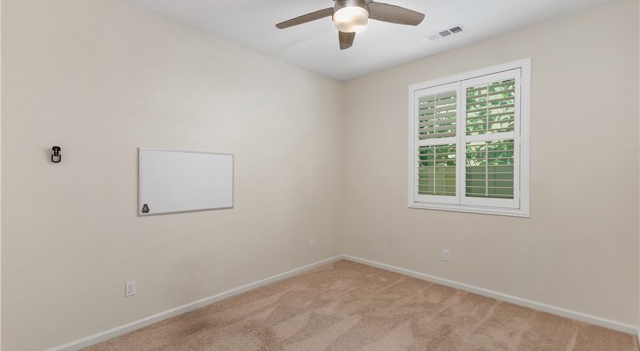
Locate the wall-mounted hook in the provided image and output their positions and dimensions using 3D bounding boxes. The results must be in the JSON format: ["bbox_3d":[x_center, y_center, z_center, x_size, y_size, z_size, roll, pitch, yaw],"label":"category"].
[{"bbox_3d":[-1.902,-0.148,2.054,0.055,0.115,0.050,0,0,44],"label":"wall-mounted hook"}]

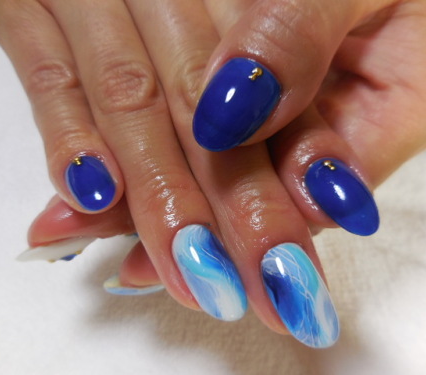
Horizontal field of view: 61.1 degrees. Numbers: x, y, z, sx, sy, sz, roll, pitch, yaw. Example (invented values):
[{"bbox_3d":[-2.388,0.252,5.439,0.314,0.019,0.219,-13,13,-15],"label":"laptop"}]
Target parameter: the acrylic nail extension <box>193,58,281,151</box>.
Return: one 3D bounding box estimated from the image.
[{"bbox_3d":[0.006,-0.020,0.089,0.016,0.025,0.006,32,4,-5],"label":"acrylic nail extension"}]

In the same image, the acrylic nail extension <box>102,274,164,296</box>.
[{"bbox_3d":[-0.021,0.029,0.106,0.020,0.012,0.004,-2,81,-6],"label":"acrylic nail extension"}]

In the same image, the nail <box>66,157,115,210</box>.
[{"bbox_3d":[-0.031,-0.001,0.091,0.011,0.004,0.016,-13,68,-18],"label":"nail"}]

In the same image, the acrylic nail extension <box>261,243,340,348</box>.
[{"bbox_3d":[0.021,0.026,0.087,0.013,0.006,0.025,-18,77,-4],"label":"acrylic nail extension"}]

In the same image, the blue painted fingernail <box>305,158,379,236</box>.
[{"bbox_3d":[0.034,0.003,0.093,0.013,0.005,0.022,-28,78,10],"label":"blue painted fingernail"}]

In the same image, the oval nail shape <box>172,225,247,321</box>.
[{"bbox_3d":[0.000,0.021,0.089,0.012,0.005,0.024,-21,82,-11],"label":"oval nail shape"}]

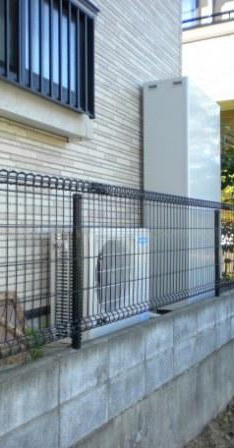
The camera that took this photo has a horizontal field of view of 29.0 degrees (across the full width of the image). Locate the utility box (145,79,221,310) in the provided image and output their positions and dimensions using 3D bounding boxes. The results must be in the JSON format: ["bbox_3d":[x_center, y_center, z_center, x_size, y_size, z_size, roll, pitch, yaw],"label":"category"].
[{"bbox_3d":[0.699,-0.236,4.640,0.440,2.150,1.085,-1,-1,28],"label":"utility box"}]

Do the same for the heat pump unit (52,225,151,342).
[{"bbox_3d":[-0.079,0.374,3.068,0.297,0.685,0.825,-1,-1,28],"label":"heat pump unit"}]

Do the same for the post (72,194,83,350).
[{"bbox_3d":[-0.195,0.224,2.215,0.040,0.760,0.040,-1,-1,32],"label":"post"}]

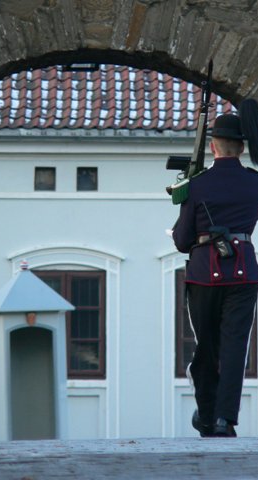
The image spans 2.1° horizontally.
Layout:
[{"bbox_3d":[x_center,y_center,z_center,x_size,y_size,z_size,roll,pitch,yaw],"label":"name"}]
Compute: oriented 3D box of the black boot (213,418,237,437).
[{"bbox_3d":[0.556,1.081,41.350,0.120,0.125,0.295,0,-1,10],"label":"black boot"}]

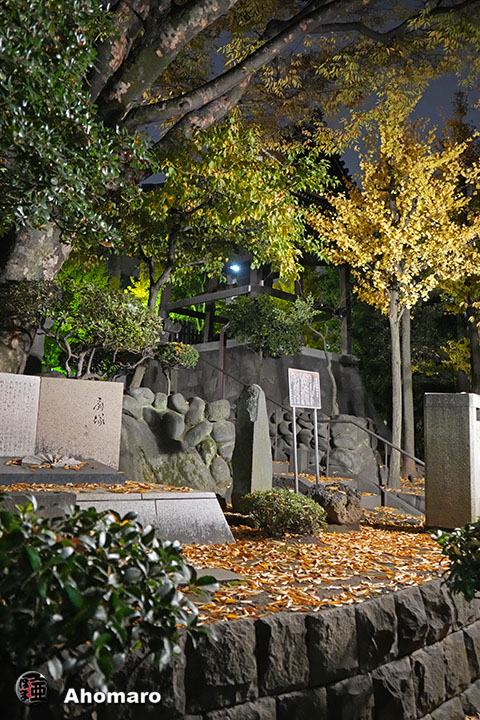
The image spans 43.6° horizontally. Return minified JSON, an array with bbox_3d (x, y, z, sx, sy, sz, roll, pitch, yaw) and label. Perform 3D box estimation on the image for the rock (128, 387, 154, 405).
[{"bbox_3d":[-1.029,0.369,6.199,0.290,0.190,0.240,2,-7,-20],"label":"rock"}]

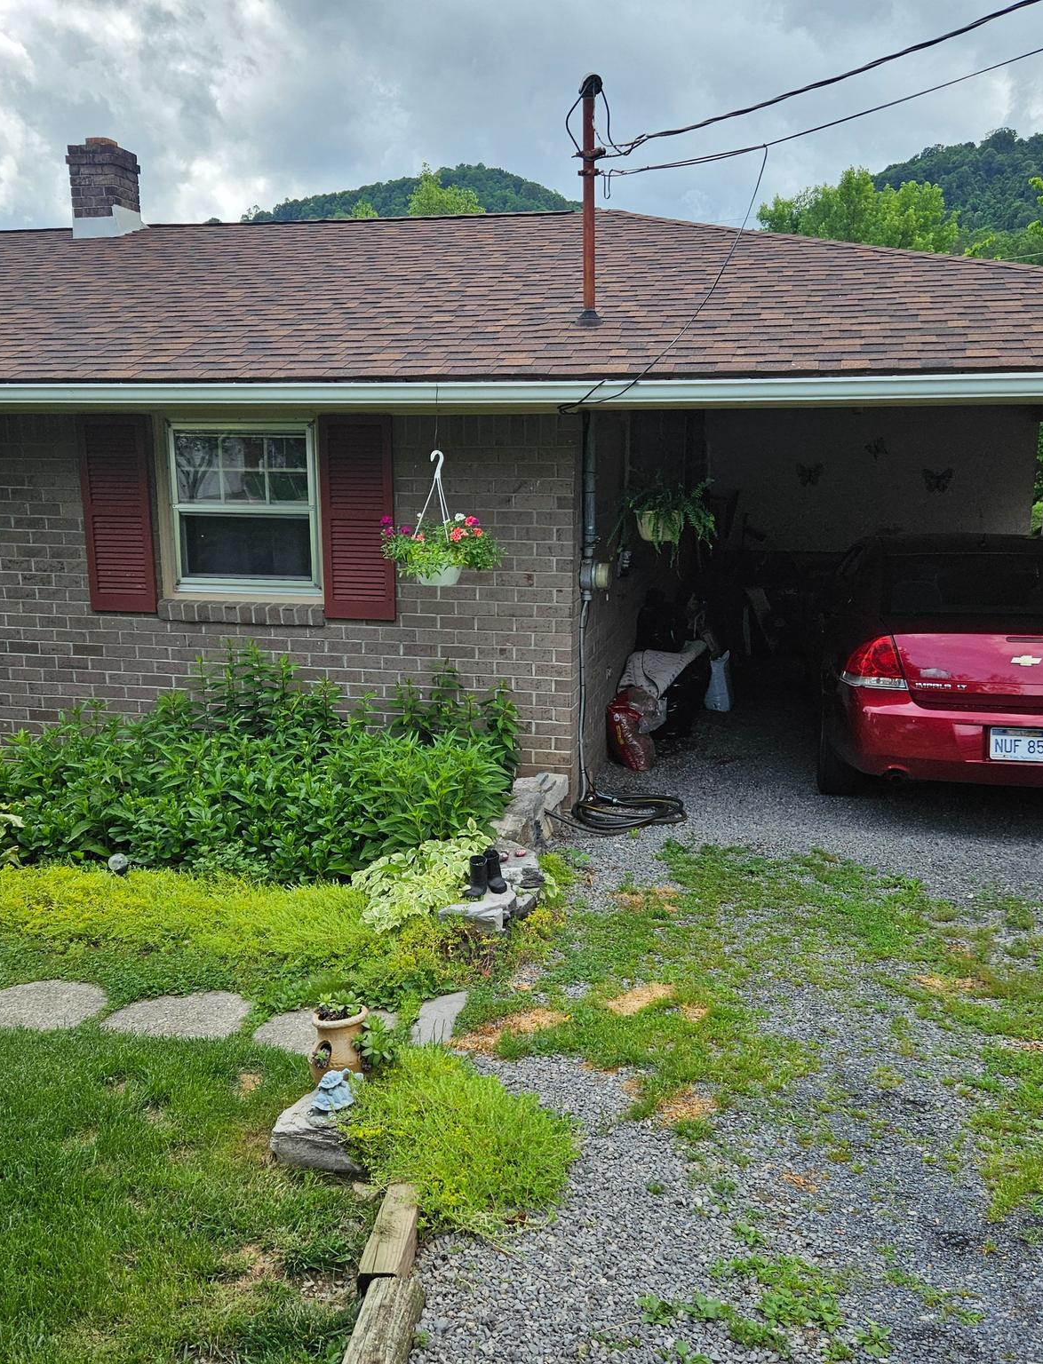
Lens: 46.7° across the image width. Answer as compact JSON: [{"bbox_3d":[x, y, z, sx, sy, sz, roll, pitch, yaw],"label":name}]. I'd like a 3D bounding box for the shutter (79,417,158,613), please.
[{"bbox_3d":[-2.252,-0.932,6.784,0.410,1.090,0.040,3,12,12],"label":"shutter"}]

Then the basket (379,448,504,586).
[{"bbox_3d":[-0.381,-0.788,5.778,0.550,0.661,0.496,3,12,12],"label":"basket"}]

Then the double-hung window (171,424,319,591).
[{"bbox_3d":[-1.529,-0.947,6.678,0.880,0.930,0.100,3,12,12],"label":"double-hung window"}]

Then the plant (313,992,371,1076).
[{"bbox_3d":[-0.531,1.028,3.515,0.175,0.260,0.175,0,12,0],"label":"plant"}]

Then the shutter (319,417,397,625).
[{"bbox_3d":[-0.866,-0.873,6.479,0.410,1.090,0.040,3,12,12],"label":"shutter"}]

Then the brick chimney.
[{"bbox_3d":[-3.484,-4.121,10.138,0.440,0.806,0.440,3,12,12],"label":"brick chimney"}]

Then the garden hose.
[{"bbox_3d":[0.498,0.679,6.484,0.720,0.100,0.520,3,12,12],"label":"garden hose"}]

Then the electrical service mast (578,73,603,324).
[{"bbox_3d":[0.353,-2.463,6.184,0.130,1.210,0.140,3,12,12],"label":"electrical service mast"}]

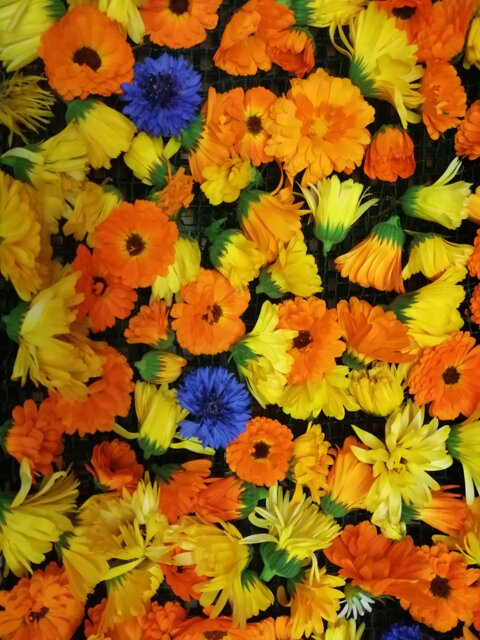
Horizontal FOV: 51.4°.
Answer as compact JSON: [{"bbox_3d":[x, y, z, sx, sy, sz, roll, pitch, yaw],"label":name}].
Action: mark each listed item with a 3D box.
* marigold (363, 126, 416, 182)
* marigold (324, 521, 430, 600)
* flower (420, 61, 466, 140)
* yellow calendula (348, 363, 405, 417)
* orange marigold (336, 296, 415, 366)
[{"bbox_3d":[0.095,-0.105,0.318,0.034,0.032,0.036,0,108,0],"label":"marigold"},{"bbox_3d":[0.081,0.141,0.298,0.059,0.028,0.043,0,66,13],"label":"marigold"},{"bbox_3d":[0.130,-0.139,0.317,0.036,0.025,0.050,0,96,38],"label":"flower"},{"bbox_3d":[0.082,0.042,0.303,0.031,0.028,0.028,-7,126,0],"label":"yellow calendula"},{"bbox_3d":[0.084,0.008,0.305,0.054,0.044,0.034,37,111,3],"label":"orange marigold"}]

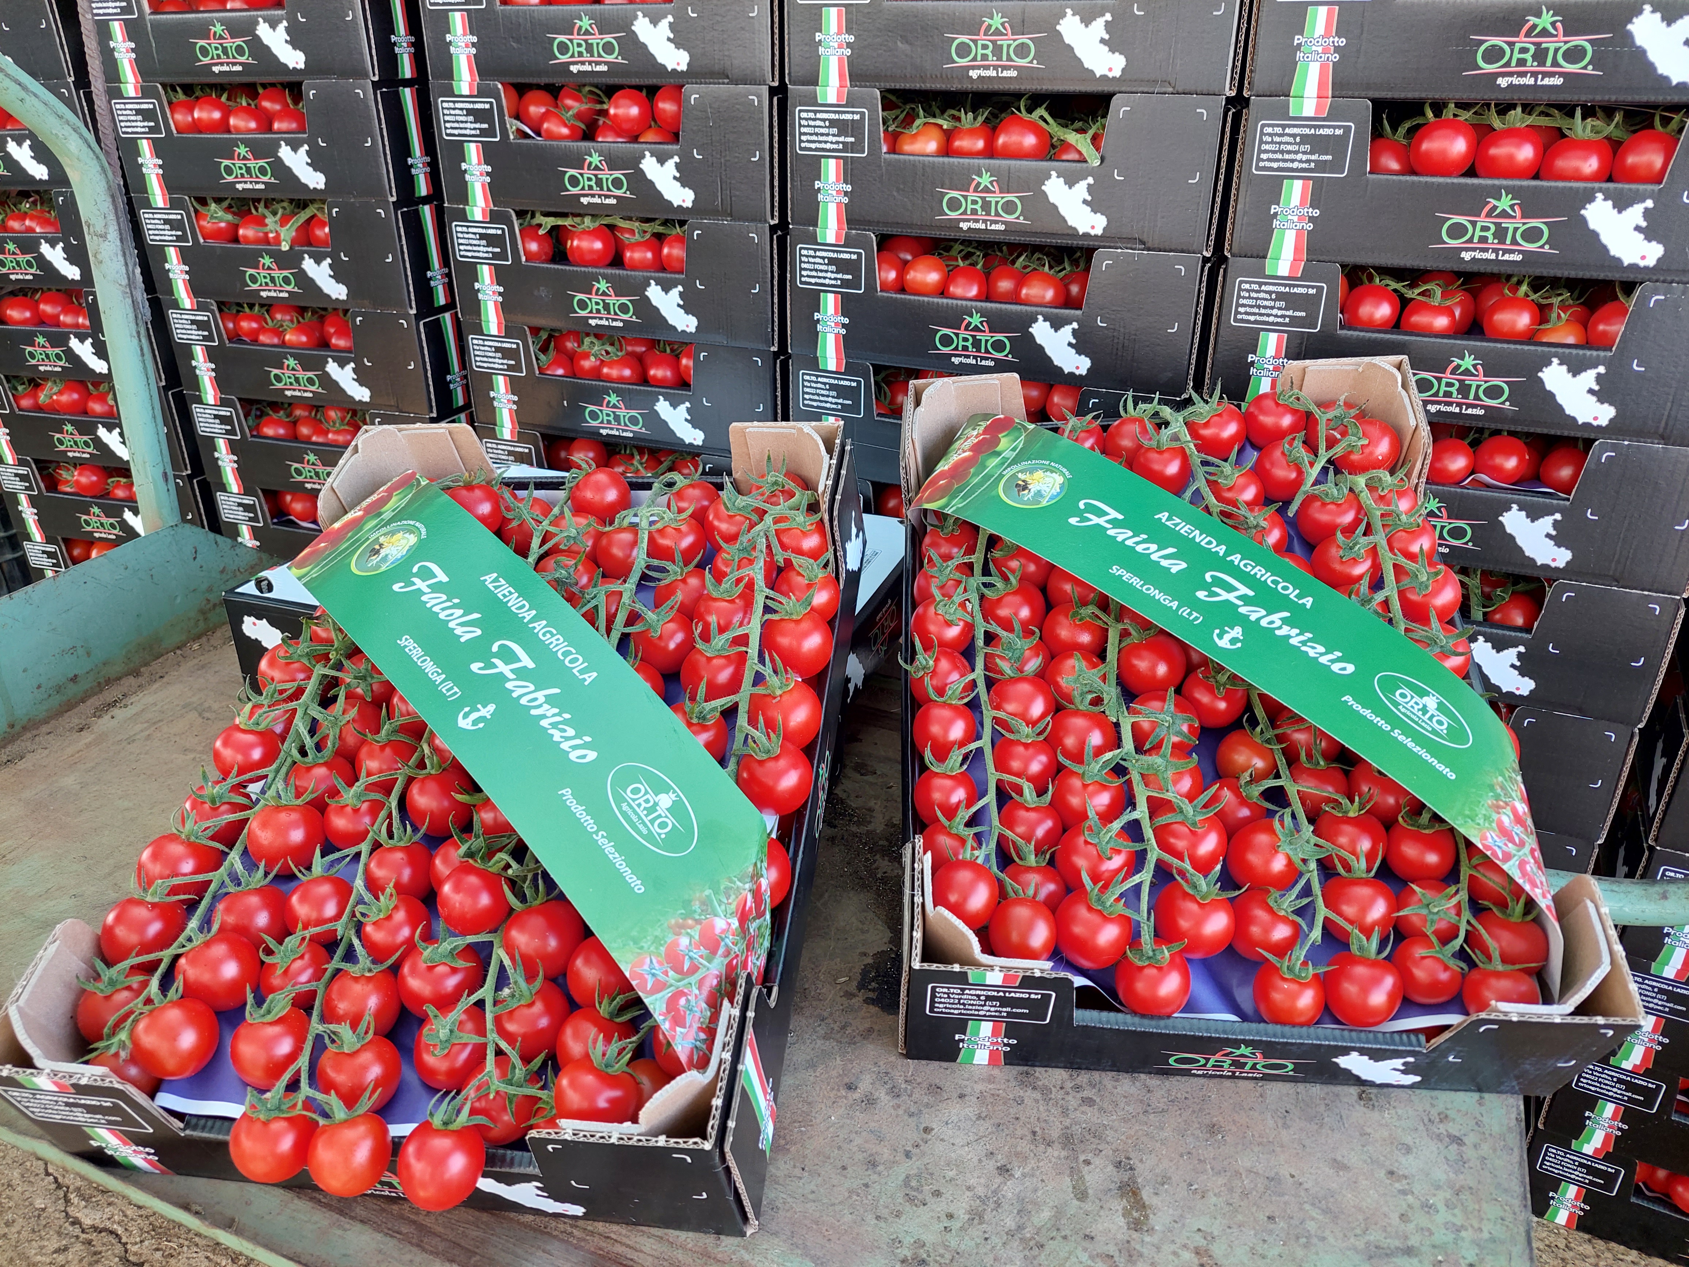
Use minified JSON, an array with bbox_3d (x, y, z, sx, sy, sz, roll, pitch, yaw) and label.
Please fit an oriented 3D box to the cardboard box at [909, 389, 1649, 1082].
[{"bbox_3d":[0.190,0.023,0.649,0.300,0.100,0.400,1,52,5],"label":"cardboard box"}]

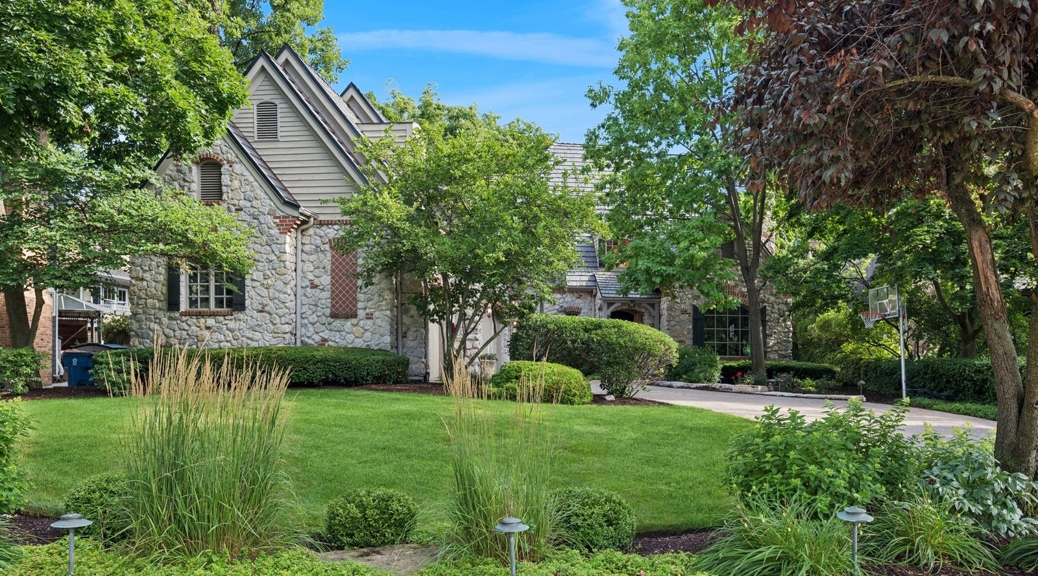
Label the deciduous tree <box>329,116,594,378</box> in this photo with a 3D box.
[{"bbox_3d":[-1.147,-0.966,16.700,5.900,6.000,5.500,0,-2,0],"label":"deciduous tree"}]

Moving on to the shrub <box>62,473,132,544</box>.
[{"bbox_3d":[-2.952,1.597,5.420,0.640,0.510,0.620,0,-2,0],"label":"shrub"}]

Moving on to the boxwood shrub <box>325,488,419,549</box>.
[{"bbox_3d":[-1.064,1.667,5.420,0.670,0.440,0.640,0,-2,0],"label":"boxwood shrub"}]

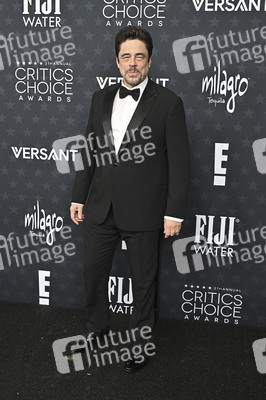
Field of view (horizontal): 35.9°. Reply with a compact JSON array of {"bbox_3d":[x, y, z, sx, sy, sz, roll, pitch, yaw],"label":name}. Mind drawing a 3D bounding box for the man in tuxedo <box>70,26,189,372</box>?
[{"bbox_3d":[-0.035,0.025,2.232,0.630,1.840,0.400,7,10,29],"label":"man in tuxedo"}]

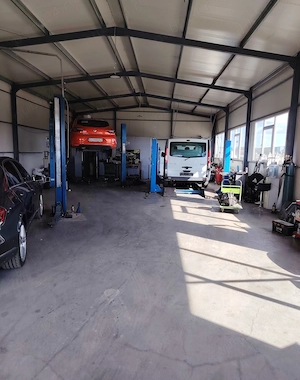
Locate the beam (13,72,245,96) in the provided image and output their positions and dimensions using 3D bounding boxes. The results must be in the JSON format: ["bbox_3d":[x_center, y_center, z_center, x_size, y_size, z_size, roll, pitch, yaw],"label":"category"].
[{"bbox_3d":[-0.789,-4.484,11.543,9.750,0.860,0.200,2,8,2],"label":"beam"}]

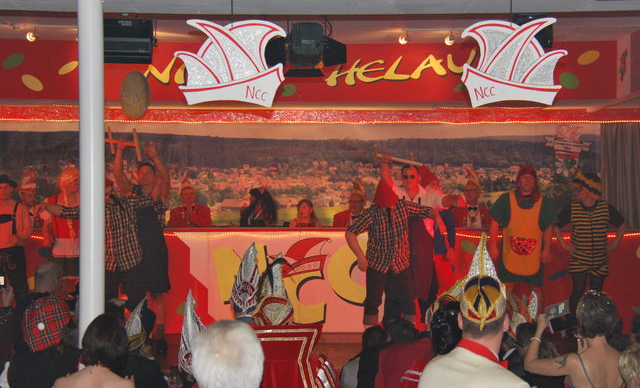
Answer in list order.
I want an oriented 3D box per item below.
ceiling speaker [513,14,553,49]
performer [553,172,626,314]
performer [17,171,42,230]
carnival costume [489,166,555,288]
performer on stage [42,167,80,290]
[{"bbox_3d":[2.082,-1.592,13.600,0.390,0.340,0.320,0,-2,-2],"label":"ceiling speaker"},{"bbox_3d":[2.818,0.655,14.474,0.770,1.760,0.420,0,-2,5],"label":"performer"},{"bbox_3d":[-3.233,0.480,15.500,0.520,1.485,0.500,0,-2,-12],"label":"performer"},{"bbox_3d":[2.108,0.627,14.473,0.700,1.830,0.420,0,-2,6],"label":"carnival costume"},{"bbox_3d":[-2.671,0.604,14.800,0.580,1.794,0.400,0,-2,-6],"label":"performer on stage"}]

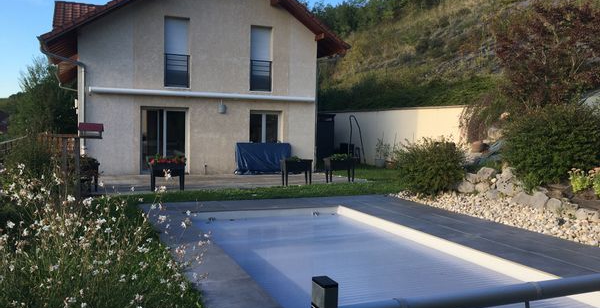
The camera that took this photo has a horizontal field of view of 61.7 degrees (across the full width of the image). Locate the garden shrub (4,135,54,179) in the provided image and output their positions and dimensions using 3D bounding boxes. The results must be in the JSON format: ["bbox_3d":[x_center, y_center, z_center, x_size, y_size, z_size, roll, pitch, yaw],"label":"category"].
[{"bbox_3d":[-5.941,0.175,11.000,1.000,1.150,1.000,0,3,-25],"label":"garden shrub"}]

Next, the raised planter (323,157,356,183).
[{"bbox_3d":[1.147,0.483,14.742,0.800,0.680,0.380,0,3,-24],"label":"raised planter"}]

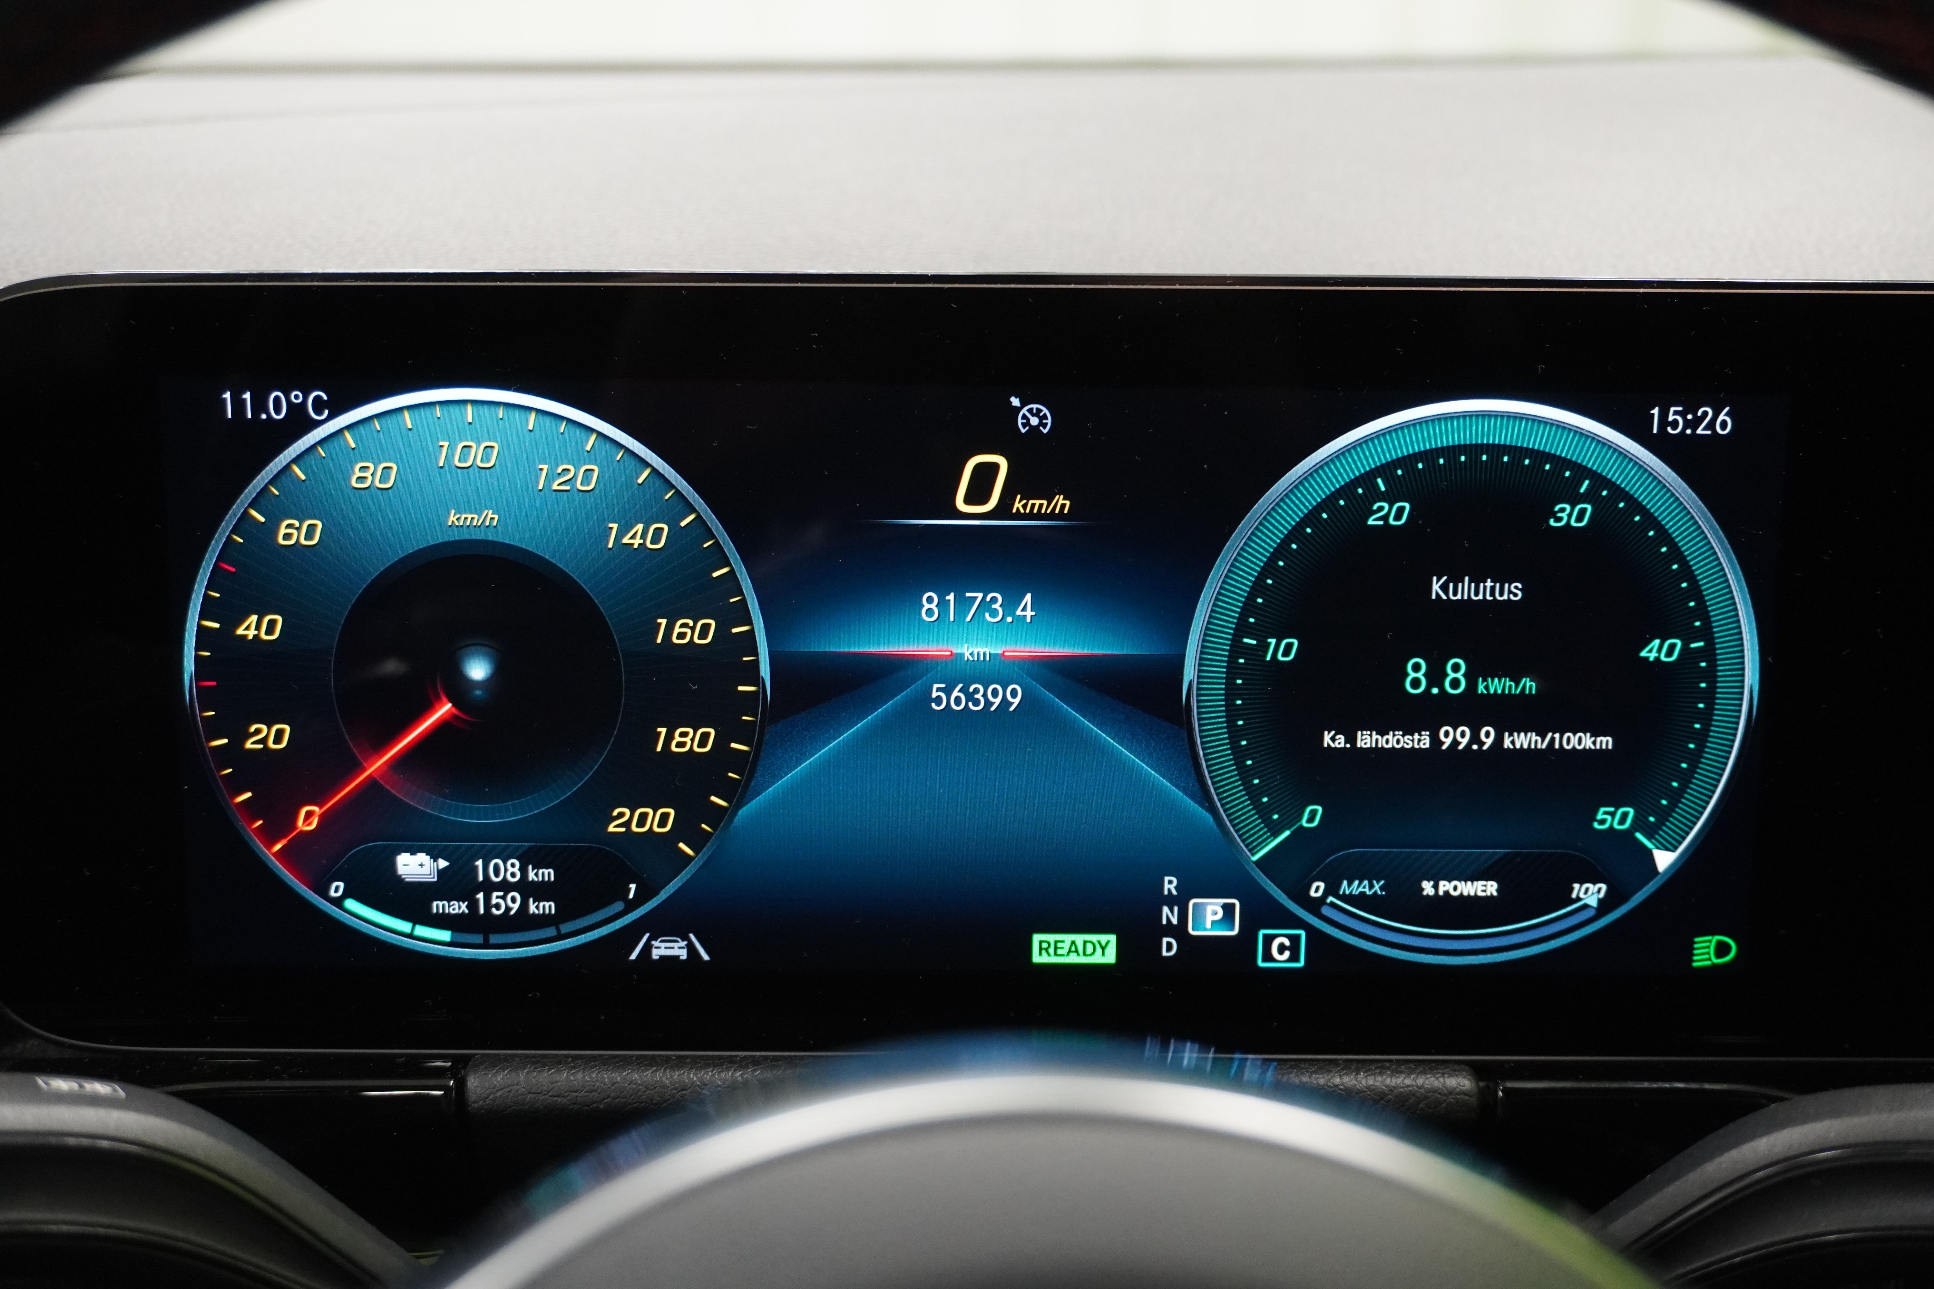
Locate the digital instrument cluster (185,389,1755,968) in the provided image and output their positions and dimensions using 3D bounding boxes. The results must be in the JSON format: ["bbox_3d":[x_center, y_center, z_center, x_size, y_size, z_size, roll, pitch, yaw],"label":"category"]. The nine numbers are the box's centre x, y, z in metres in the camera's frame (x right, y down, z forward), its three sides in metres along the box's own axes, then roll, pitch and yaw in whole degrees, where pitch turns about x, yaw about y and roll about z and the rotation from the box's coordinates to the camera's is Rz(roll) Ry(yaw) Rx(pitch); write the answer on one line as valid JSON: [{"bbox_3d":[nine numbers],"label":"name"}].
[{"bbox_3d":[0.001,0.005,0.335,0.243,0.091,0.018,1,9,-1],"label":"digital instrument cluster"}]

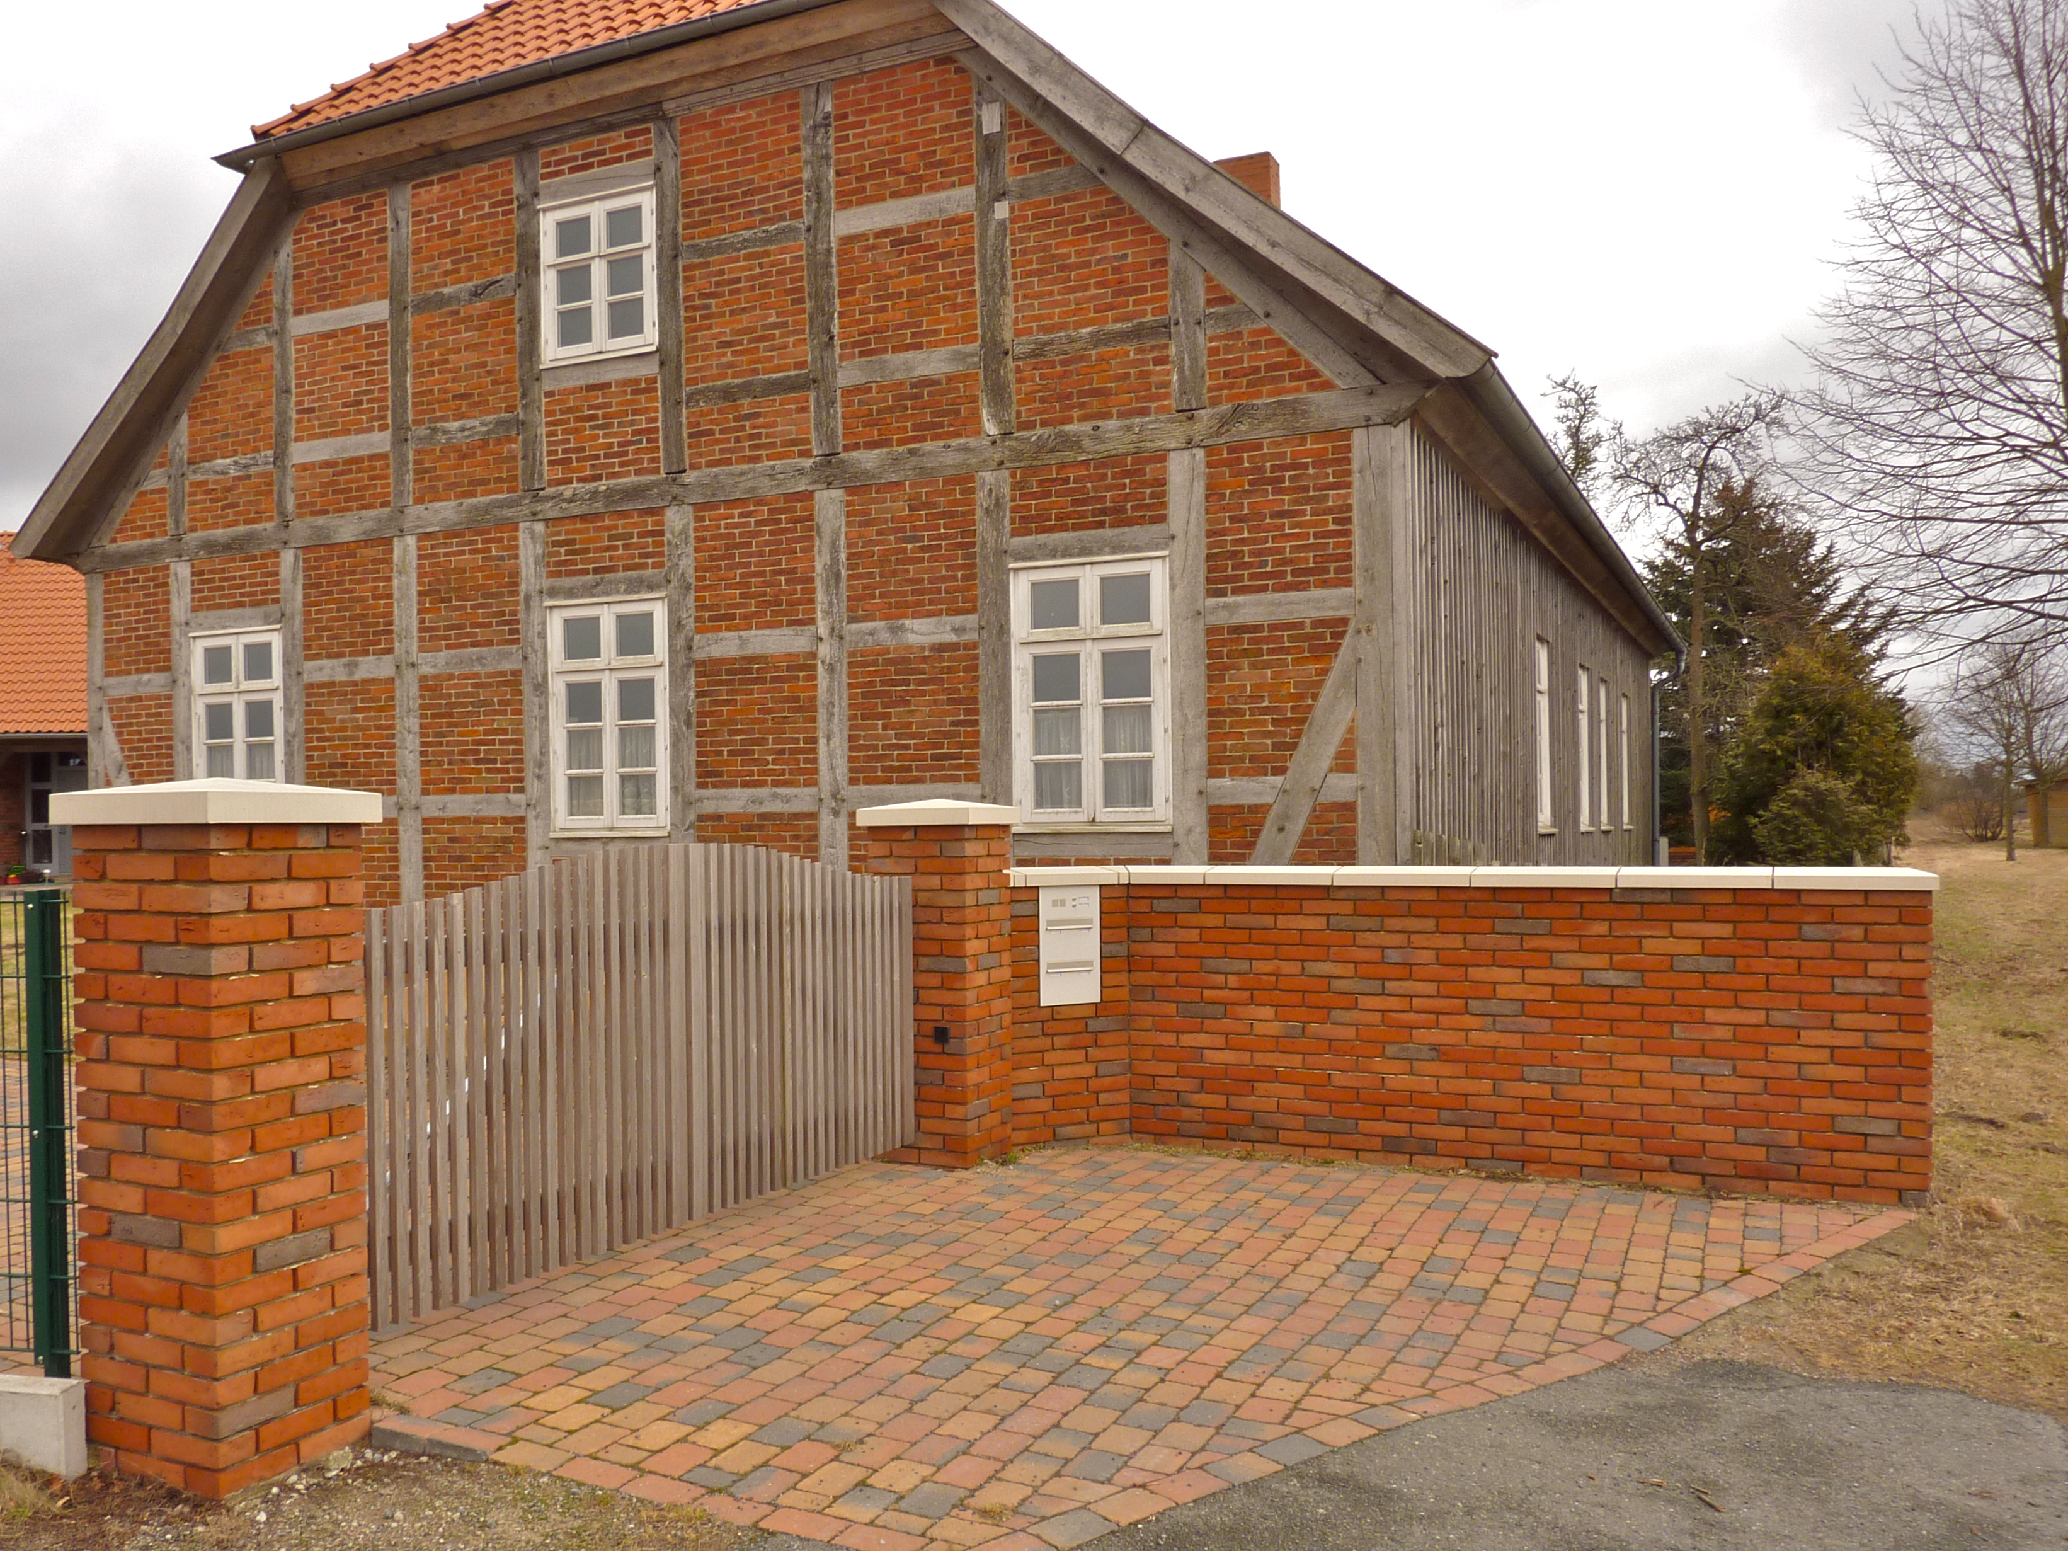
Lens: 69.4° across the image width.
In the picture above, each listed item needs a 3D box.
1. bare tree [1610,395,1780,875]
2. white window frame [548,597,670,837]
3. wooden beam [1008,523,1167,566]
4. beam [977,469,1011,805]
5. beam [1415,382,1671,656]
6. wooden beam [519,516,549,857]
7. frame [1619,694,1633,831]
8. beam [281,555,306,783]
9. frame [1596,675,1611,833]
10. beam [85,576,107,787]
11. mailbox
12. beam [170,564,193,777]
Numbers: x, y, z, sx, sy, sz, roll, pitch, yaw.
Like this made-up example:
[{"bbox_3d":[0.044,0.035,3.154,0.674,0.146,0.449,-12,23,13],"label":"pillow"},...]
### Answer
[{"bbox_3d":[9.374,-1.565,20.920,2.200,7.301,2.200,-1,-1,24],"label":"bare tree"},{"bbox_3d":[-3.125,-0.423,11.036,1.054,1.727,0.120,-1,-2,23],"label":"white window frame"},{"bbox_3d":[0.378,-1.474,9.612,1.065,0.165,0.180,-1,-2,23],"label":"wooden beam"},{"bbox_3d":[-0.202,-0.376,9.769,0.242,3.208,0.200,-1,-1,26],"label":"beam"},{"bbox_3d":[5.920,-2.064,15.647,0.300,0.240,15.495,-1,-1,27],"label":"beam"},{"bbox_3d":[-3.742,-0.432,11.355,0.245,2.963,0.180,-1,-2,23],"label":"wooden beam"},{"bbox_3d":[7.580,-0.163,19.173,0.120,1.708,1.100,-1,-1,27],"label":"frame"},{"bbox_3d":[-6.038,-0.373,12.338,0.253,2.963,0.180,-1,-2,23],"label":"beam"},{"bbox_3d":[6.442,-0.246,16.954,0.120,1.751,1.100,-1,-1,27],"label":"frame"},{"bbox_3d":[-8.580,-0.228,13.852,0.251,3.235,0.200,-1,-1,26],"label":"beam"},{"bbox_3d":[0.181,0.879,7.741,0.354,0.612,0.100,0,-2,-25],"label":"mailbox"},{"bbox_3d":[-7.254,-0.345,12.859,0.265,2.970,0.180,-1,-2,23],"label":"beam"}]

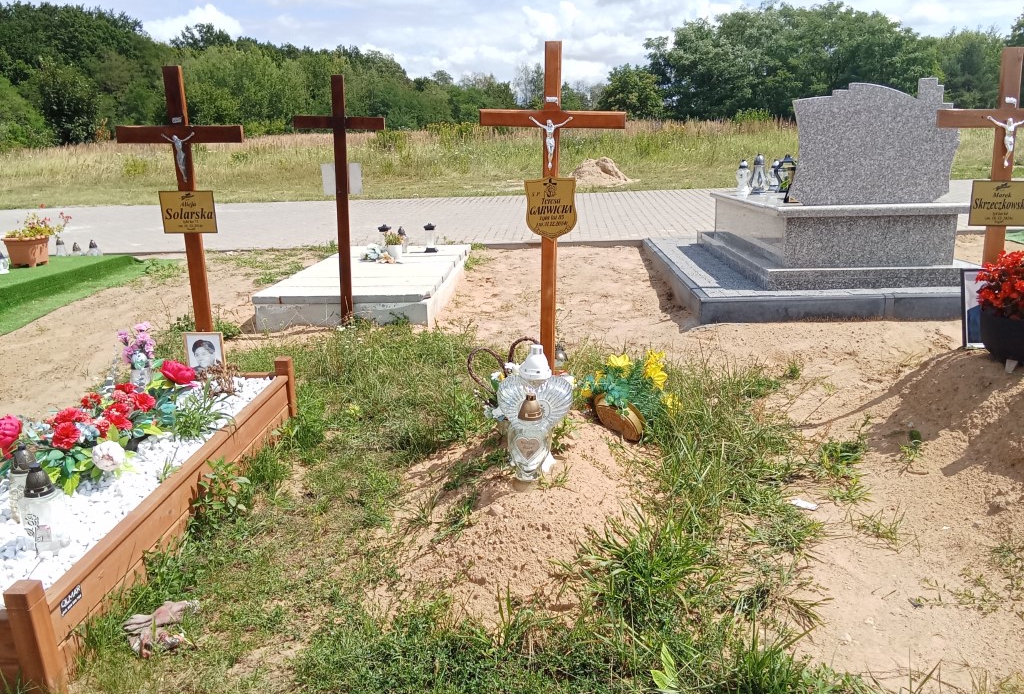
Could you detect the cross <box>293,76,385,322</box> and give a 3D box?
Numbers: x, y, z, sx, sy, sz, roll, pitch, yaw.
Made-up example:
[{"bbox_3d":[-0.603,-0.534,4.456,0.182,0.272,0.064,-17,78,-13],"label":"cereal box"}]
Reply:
[{"bbox_3d":[-1.040,-0.872,4.880,0.555,1.494,0.060,1,15,4],"label":"cross"}]

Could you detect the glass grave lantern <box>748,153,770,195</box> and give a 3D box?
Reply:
[{"bbox_3d":[2.069,-1.437,6.650,0.160,0.330,0.160,-1,14,4],"label":"glass grave lantern"}]

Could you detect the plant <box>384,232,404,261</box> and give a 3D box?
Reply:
[{"bbox_3d":[-0.956,-0.817,6.450,0.140,0.222,0.140,-1,14,4],"label":"plant"}]

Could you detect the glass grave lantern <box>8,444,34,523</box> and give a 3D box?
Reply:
[{"bbox_3d":[-1.383,0.381,2.238,0.090,0.232,0.085,-6,16,-16],"label":"glass grave lantern"}]

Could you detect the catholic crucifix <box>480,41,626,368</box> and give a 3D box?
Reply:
[{"bbox_3d":[0.186,-0.580,3.707,0.656,1.574,0.070,1,15,7],"label":"catholic crucifix"}]

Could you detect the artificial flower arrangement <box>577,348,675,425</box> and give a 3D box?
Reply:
[{"bbox_3d":[0.460,0.175,3.150,0.280,0.320,0.290,-52,7,-27],"label":"artificial flower arrangement"}]

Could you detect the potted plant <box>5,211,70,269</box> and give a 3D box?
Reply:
[{"bbox_3d":[-4.438,-1.010,7.439,0.540,0.518,0.400,-2,15,-3],"label":"potted plant"}]

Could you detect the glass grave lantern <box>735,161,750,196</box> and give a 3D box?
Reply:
[{"bbox_3d":[1.934,-1.404,6.650,0.122,0.290,0.122,-1,14,4],"label":"glass grave lantern"}]

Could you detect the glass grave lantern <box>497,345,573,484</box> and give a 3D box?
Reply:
[{"bbox_3d":[0.072,0.211,2.600,0.243,0.439,0.150,-1,14,4],"label":"glass grave lantern"}]

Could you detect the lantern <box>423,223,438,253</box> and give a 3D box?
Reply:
[{"bbox_3d":[-0.760,-1.024,7.460,0.120,0.252,0.120,-1,15,0],"label":"lantern"}]

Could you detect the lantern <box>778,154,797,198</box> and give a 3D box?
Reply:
[{"bbox_3d":[2.387,-1.496,6.888,0.200,0.311,0.200,-1,15,0],"label":"lantern"}]

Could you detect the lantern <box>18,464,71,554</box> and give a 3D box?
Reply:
[{"bbox_3d":[-1.228,0.417,2.078,0.120,0.239,0.120,-6,16,-16],"label":"lantern"}]

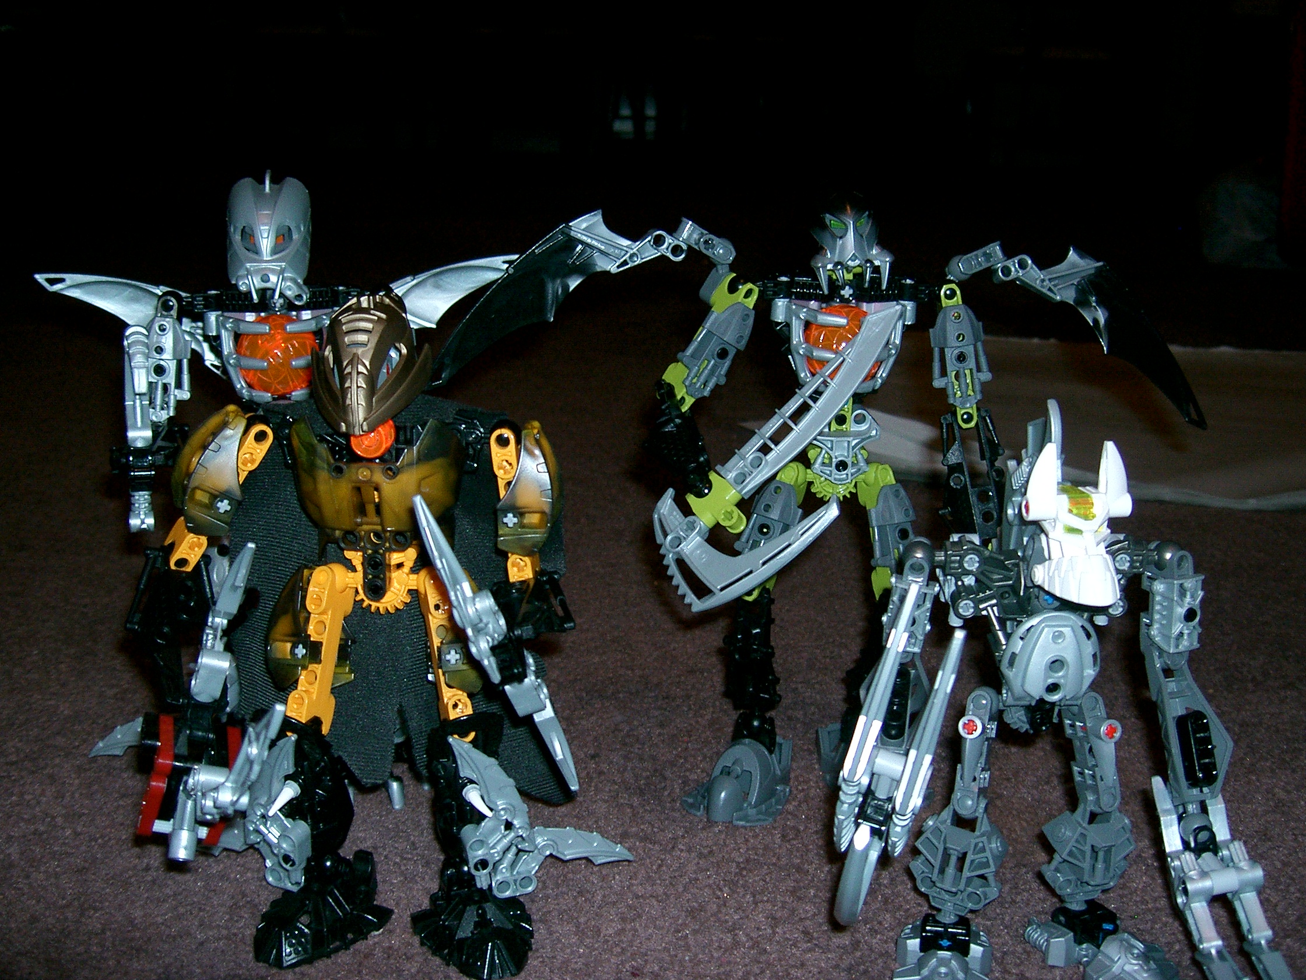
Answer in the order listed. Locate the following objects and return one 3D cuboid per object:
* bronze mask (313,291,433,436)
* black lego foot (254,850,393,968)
[{"bbox_3d":[-0.087,-0.040,0.455,0.038,0.040,0.031,1,19,4],"label":"bronze mask"},{"bbox_3d":[-0.113,0.135,0.486,0.041,0.022,0.045,7,17,24],"label":"black lego foot"}]

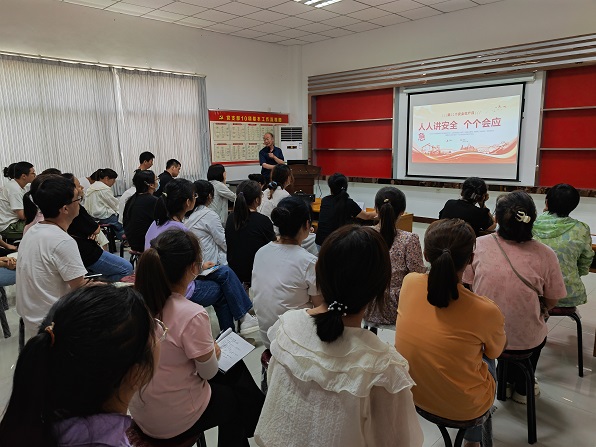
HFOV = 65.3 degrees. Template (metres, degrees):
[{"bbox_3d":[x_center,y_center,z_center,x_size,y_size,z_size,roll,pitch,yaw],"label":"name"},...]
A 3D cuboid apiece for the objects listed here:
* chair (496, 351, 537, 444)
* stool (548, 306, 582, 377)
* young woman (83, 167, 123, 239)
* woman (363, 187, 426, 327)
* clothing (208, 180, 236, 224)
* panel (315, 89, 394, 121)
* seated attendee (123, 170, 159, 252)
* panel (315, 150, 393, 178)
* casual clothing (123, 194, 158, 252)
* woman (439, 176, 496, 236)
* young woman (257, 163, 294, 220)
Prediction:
[{"bbox_3d":[1.026,0.803,2.402,0.370,0.450,0.370,9,13,44],"label":"chair"},{"bbox_3d":[1.587,0.707,2.936,0.370,0.450,0.370,9,13,44],"label":"stool"},{"bbox_3d":[-2.487,-0.117,6.018,0.440,1.150,0.620,9,13,44],"label":"young woman"},{"bbox_3d":[0.646,0.362,2.822,0.460,1.190,0.680,6,12,36],"label":"woman"},{"bbox_3d":[-0.890,-0.155,5.159,0.420,0.600,0.440,-8,12,-39],"label":"clothing"},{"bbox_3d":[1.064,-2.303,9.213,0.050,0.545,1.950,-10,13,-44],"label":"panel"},{"bbox_3d":[-1.462,0.077,4.689,0.680,1.230,0.460,-10,13,-44],"label":"seated attendee"},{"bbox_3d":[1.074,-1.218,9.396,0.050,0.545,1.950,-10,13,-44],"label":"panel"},{"bbox_3d":[-1.547,-0.012,4.588,0.360,0.580,0.440,-10,13,-44],"label":"casual clothing"},{"bbox_3d":[1.323,0.258,3.395,0.480,1.190,0.680,7,12,39],"label":"woman"},{"bbox_3d":[-0.118,-0.004,5.004,0.680,1.260,0.460,-10,13,-44],"label":"young woman"}]

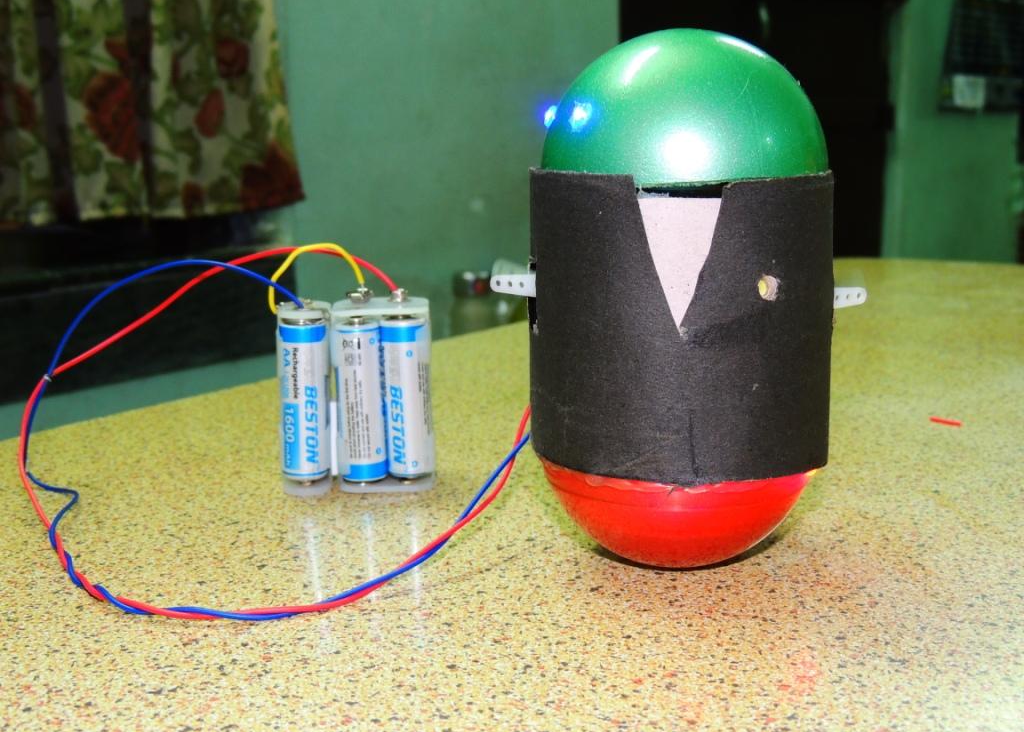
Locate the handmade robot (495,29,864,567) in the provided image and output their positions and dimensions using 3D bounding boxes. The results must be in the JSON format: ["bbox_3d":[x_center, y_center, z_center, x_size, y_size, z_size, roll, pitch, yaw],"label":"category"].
[{"bbox_3d":[0.043,-0.016,0.324,0.095,0.136,0.077,0,10,5],"label":"handmade robot"}]

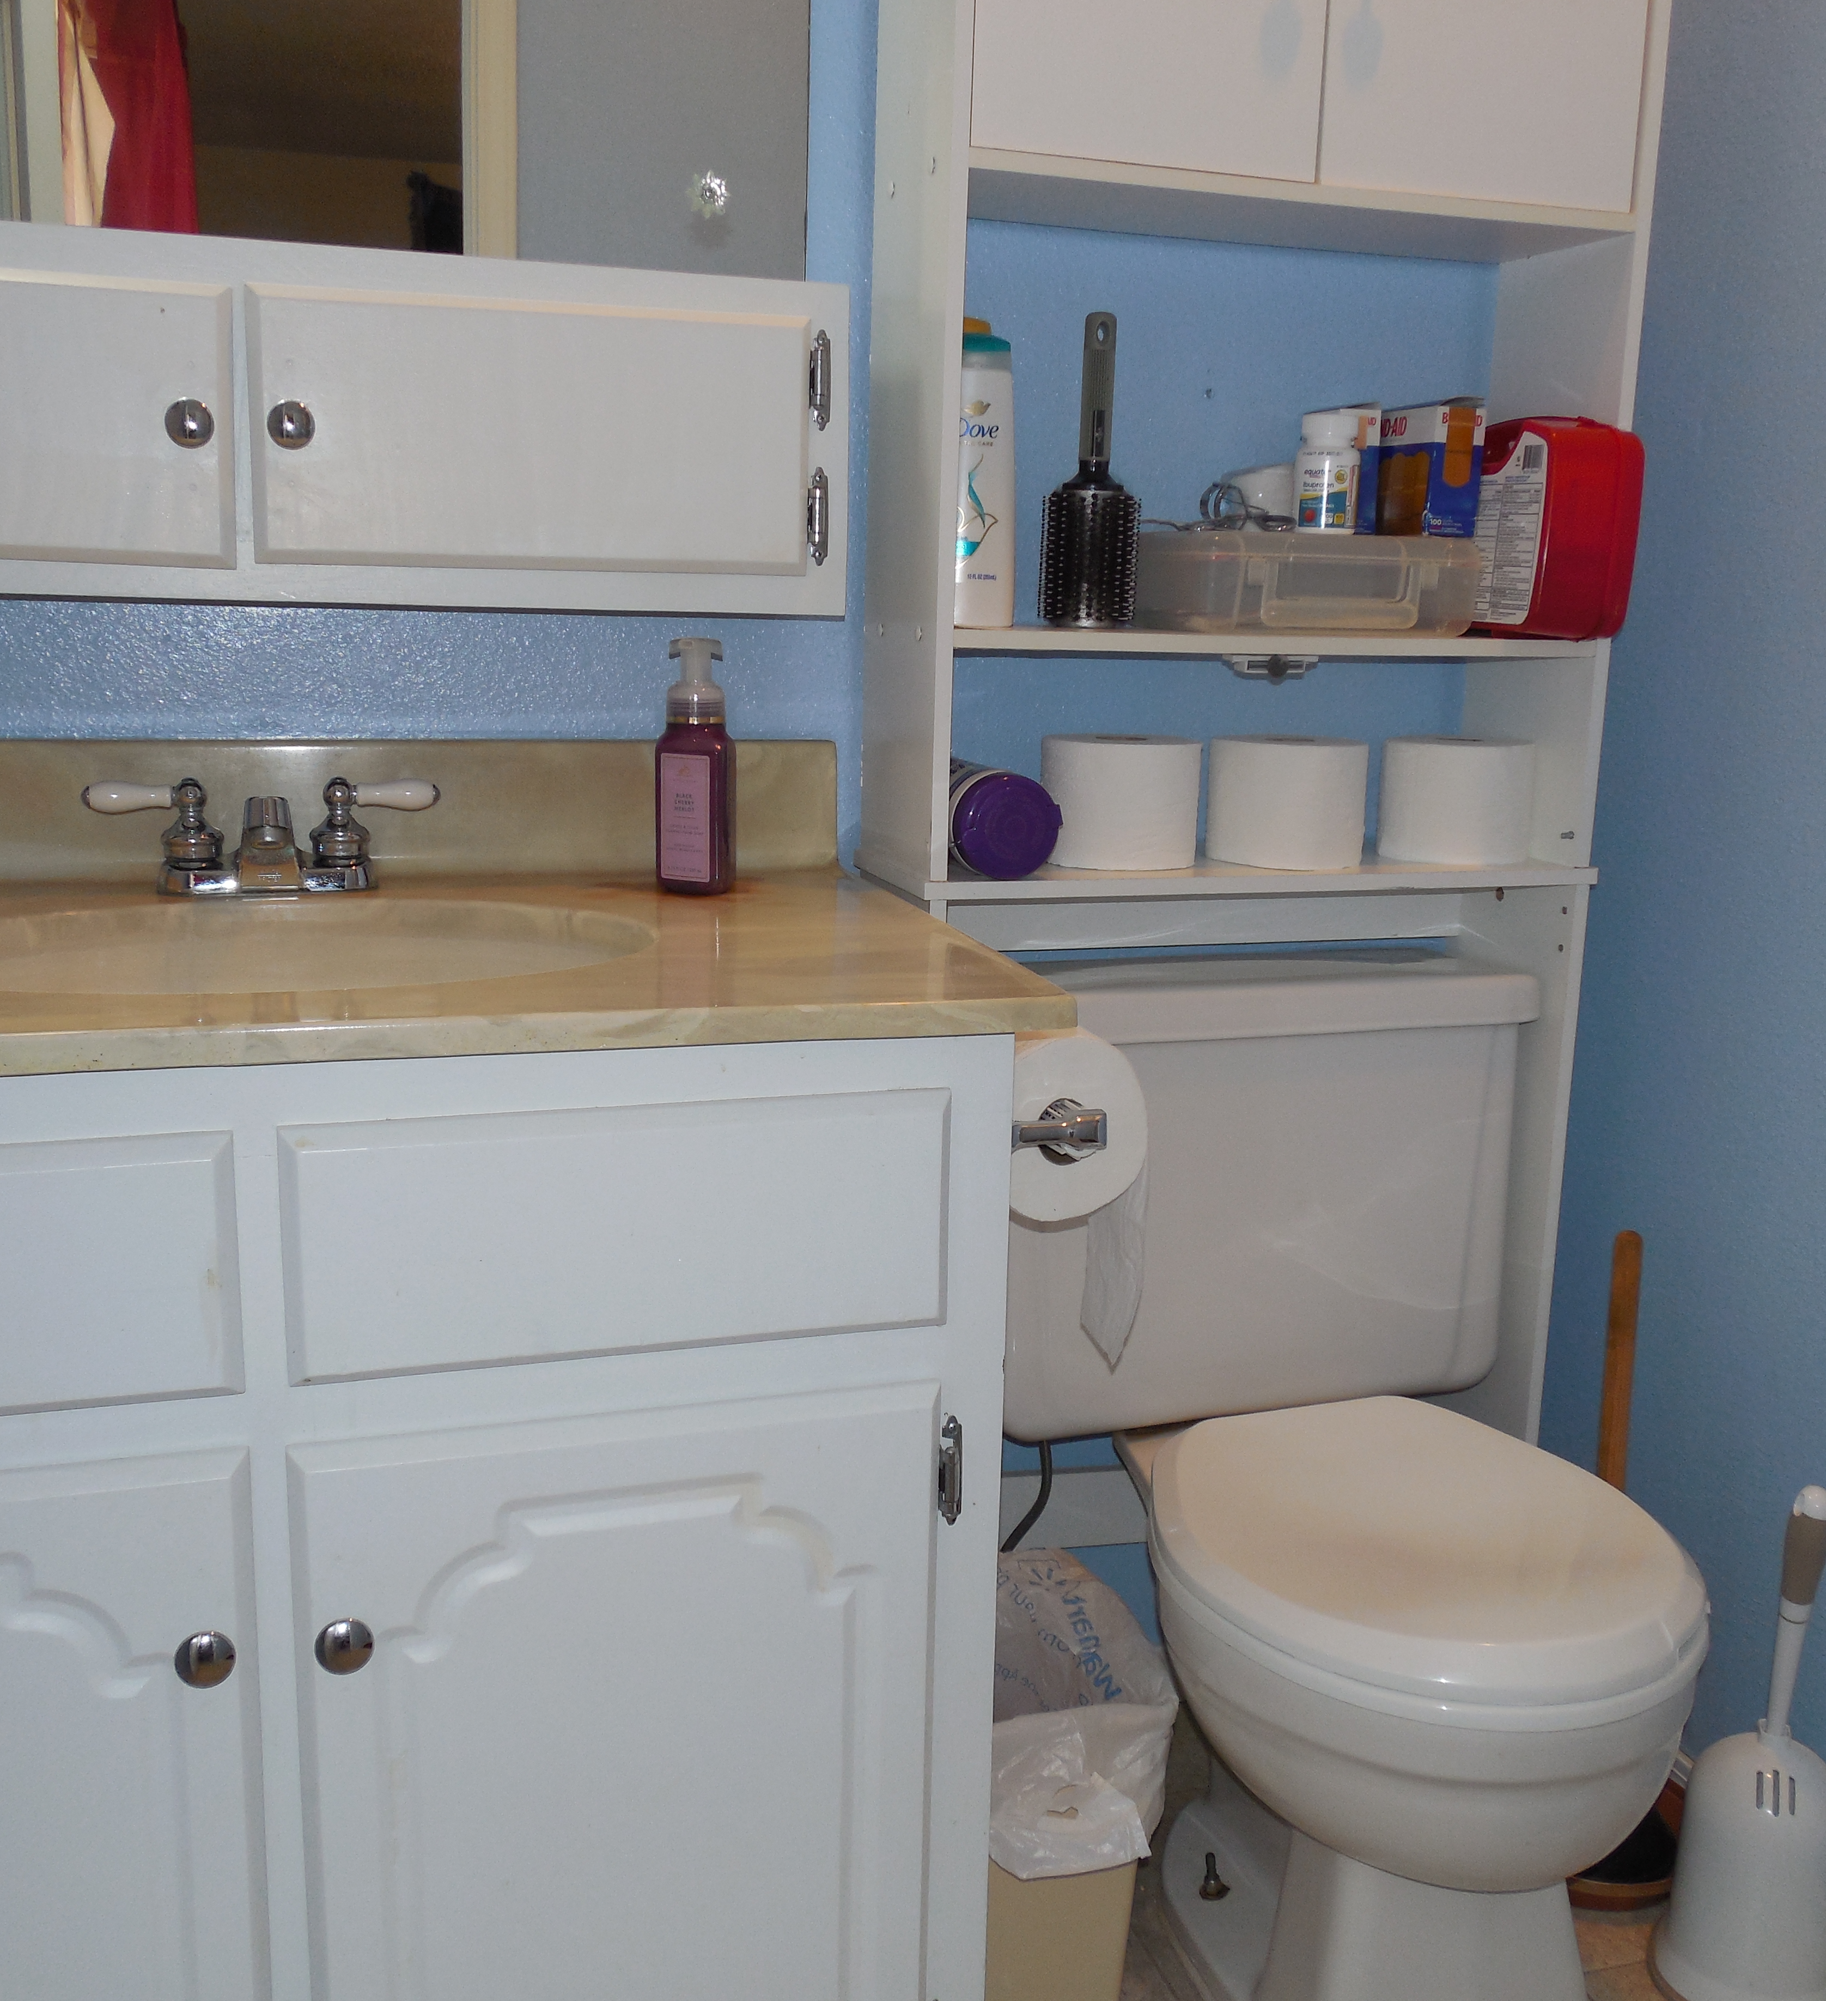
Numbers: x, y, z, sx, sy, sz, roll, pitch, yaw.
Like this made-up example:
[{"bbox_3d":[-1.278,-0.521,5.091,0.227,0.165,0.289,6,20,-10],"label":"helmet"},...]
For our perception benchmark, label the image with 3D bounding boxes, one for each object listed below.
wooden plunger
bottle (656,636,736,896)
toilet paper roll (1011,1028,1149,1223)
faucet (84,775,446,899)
[{"bbox_3d":[0.563,0.448,1.571,0.158,0.544,0.158,-2,12,-17],"label":"wooden plunger"},{"bbox_3d":[-0.162,-0.175,1.441,0.052,0.188,0.052,4,12,13],"label":"bottle"},{"bbox_3d":[0.081,0.072,1.272,0.116,0.116,0.100,-2,12,-17],"label":"toilet paper roll"},{"bbox_3d":[-0.456,-0.112,1.359,0.245,0.084,0.130,-2,12,-17],"label":"faucet"}]

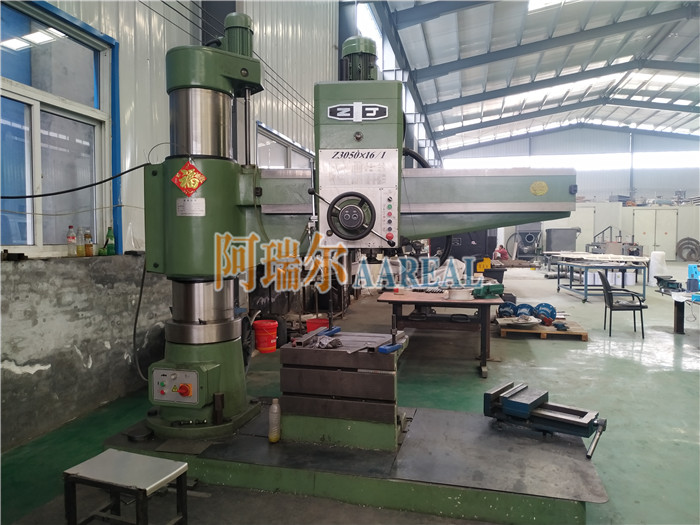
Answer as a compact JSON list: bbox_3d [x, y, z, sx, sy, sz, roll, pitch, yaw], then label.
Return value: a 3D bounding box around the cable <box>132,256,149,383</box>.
[{"bbox_3d":[-1.338,0.358,3.100,0.110,0.800,0.200,-1,3,-23],"label":"cable"}]

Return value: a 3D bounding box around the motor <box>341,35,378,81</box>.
[{"bbox_3d":[0.062,-1.139,2.870,0.210,0.315,0.210,0,3,0],"label":"motor"}]

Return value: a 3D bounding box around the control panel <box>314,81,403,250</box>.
[{"bbox_3d":[0.053,-0.514,2.702,0.462,0.885,0.320,0,2,3],"label":"control panel"}]

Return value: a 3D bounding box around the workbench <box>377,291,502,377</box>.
[{"bbox_3d":[0.893,0.683,4.868,1.140,0.700,0.760,1,3,10],"label":"workbench"}]

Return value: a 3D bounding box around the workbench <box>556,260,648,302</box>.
[{"bbox_3d":[5.294,0.403,10.351,1.260,0.710,1.500,0,3,0],"label":"workbench"}]

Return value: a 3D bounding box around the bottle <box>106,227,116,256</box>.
[{"bbox_3d":[-1.899,-0.168,3.867,0.064,0.217,0.064,0,3,0],"label":"bottle"}]

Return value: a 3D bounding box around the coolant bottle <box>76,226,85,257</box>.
[{"bbox_3d":[-1.976,-0.149,3.565,0.062,0.212,0.062,0,3,0],"label":"coolant bottle"}]

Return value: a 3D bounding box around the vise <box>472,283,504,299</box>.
[{"bbox_3d":[1.345,0.269,4.715,0.290,0.150,0.150,0,2,-8],"label":"vise"}]

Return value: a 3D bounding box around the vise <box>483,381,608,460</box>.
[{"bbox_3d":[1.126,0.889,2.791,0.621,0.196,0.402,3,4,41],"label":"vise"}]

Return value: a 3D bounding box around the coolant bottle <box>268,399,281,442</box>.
[{"bbox_3d":[-0.419,0.875,2.710,0.070,0.230,0.070,0,3,0],"label":"coolant bottle"}]

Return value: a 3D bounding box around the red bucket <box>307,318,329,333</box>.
[{"bbox_3d":[-0.364,0.837,5.662,0.275,0.300,0.275,0,3,0],"label":"red bucket"}]

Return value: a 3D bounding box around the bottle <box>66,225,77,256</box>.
[{"bbox_3d":[-1.997,-0.153,3.483,0.066,0.222,0.066,0,3,0],"label":"bottle"}]

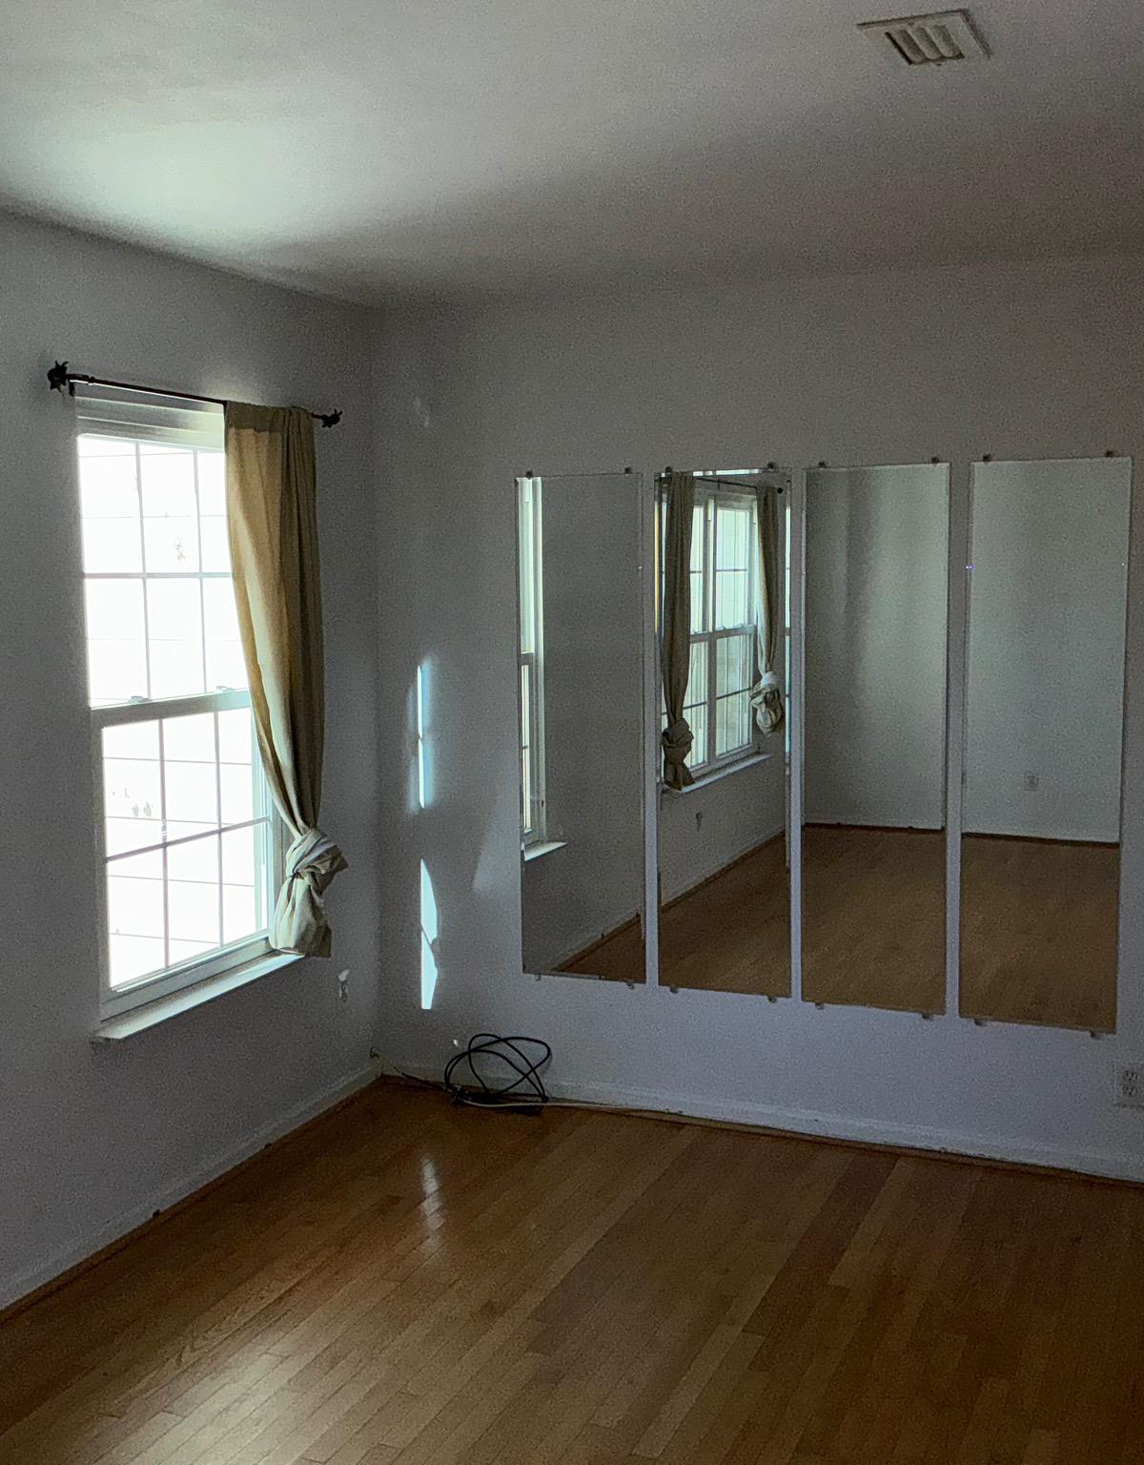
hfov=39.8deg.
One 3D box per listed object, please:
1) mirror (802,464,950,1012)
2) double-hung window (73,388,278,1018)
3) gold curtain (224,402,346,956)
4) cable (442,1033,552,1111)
[{"bbox_3d":[0.837,0.028,4.372,0.404,1.514,0.016,2,7,24],"label":"mirror"},{"bbox_3d":[-1.014,-0.100,4.217,0.100,1.530,0.910,2,7,24],"label":"double-hung window"},{"bbox_3d":[-0.794,-0.106,4.426,0.130,1.560,0.450,2,7,24],"label":"gold curtain"},{"bbox_3d":[-0.232,1.061,4.901,0.360,0.200,0.150,2,7,24],"label":"cable"}]

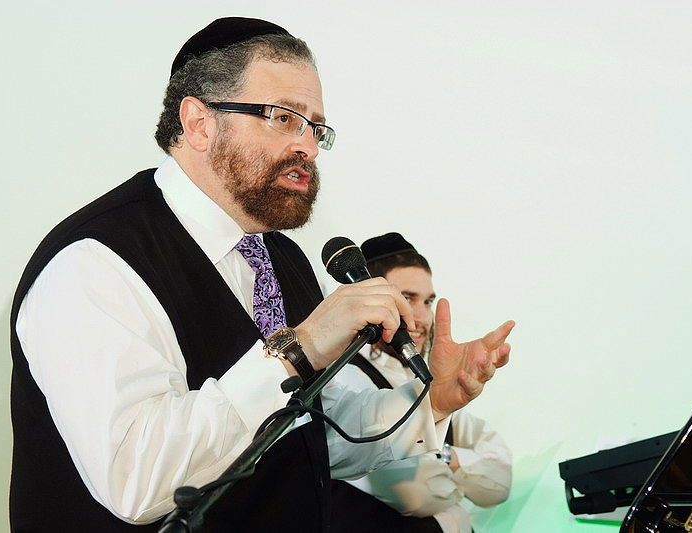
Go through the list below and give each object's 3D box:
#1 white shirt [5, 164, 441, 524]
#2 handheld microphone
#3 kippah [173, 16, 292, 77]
[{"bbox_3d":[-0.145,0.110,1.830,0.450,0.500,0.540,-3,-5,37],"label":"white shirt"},{"bbox_3d":[0.041,0.054,1.780,0.050,0.217,0.050,-15,-26,-51],"label":"handheld microphone"},{"bbox_3d":[-0.149,-0.286,1.840,0.165,0.058,0.162,-24,-10,37],"label":"kippah"}]

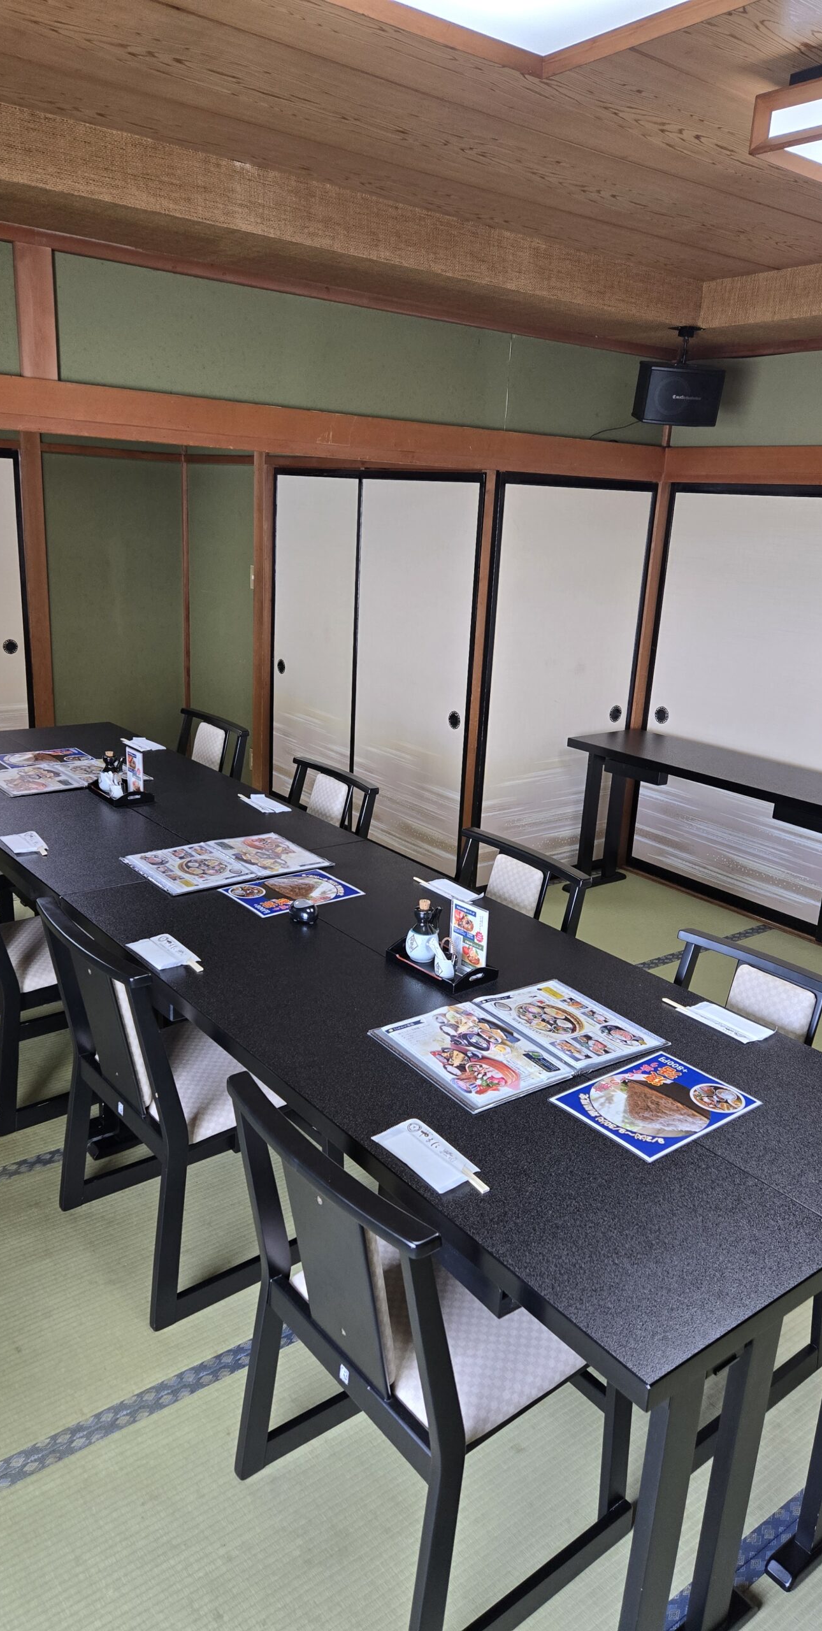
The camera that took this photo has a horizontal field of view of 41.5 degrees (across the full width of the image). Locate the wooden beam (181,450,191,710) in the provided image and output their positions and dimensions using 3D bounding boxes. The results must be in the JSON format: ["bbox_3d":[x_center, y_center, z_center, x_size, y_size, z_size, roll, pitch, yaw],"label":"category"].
[{"bbox_3d":[-1.378,-1.269,6.682,0.045,1.861,0.045,-10,20,-37],"label":"wooden beam"}]

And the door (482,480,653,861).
[{"bbox_3d":[0.651,-0.544,4.723,0.910,1.765,0.030,-9,20,-36],"label":"door"}]

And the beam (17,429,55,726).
[{"bbox_3d":[-2.105,-1.159,6.124,0.110,1.886,0.100,-10,20,-37],"label":"beam"}]

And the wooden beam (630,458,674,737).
[{"bbox_3d":[1.066,-0.612,5.025,0.095,1.771,0.085,-10,20,-37],"label":"wooden beam"}]

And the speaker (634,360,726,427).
[{"bbox_3d":[1.009,-1.600,4.108,0.285,0.200,0.165,1,30,-8],"label":"speaker"}]

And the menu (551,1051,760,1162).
[{"bbox_3d":[0.413,0.477,1.816,0.295,0.006,0.211,-10,20,-37],"label":"menu"}]

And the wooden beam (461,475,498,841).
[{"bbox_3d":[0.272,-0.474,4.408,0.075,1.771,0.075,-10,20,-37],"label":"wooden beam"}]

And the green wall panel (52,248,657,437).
[{"bbox_3d":[0.032,-1.594,3.874,2.600,0.345,0.020,-9,20,-36],"label":"green wall panel"}]

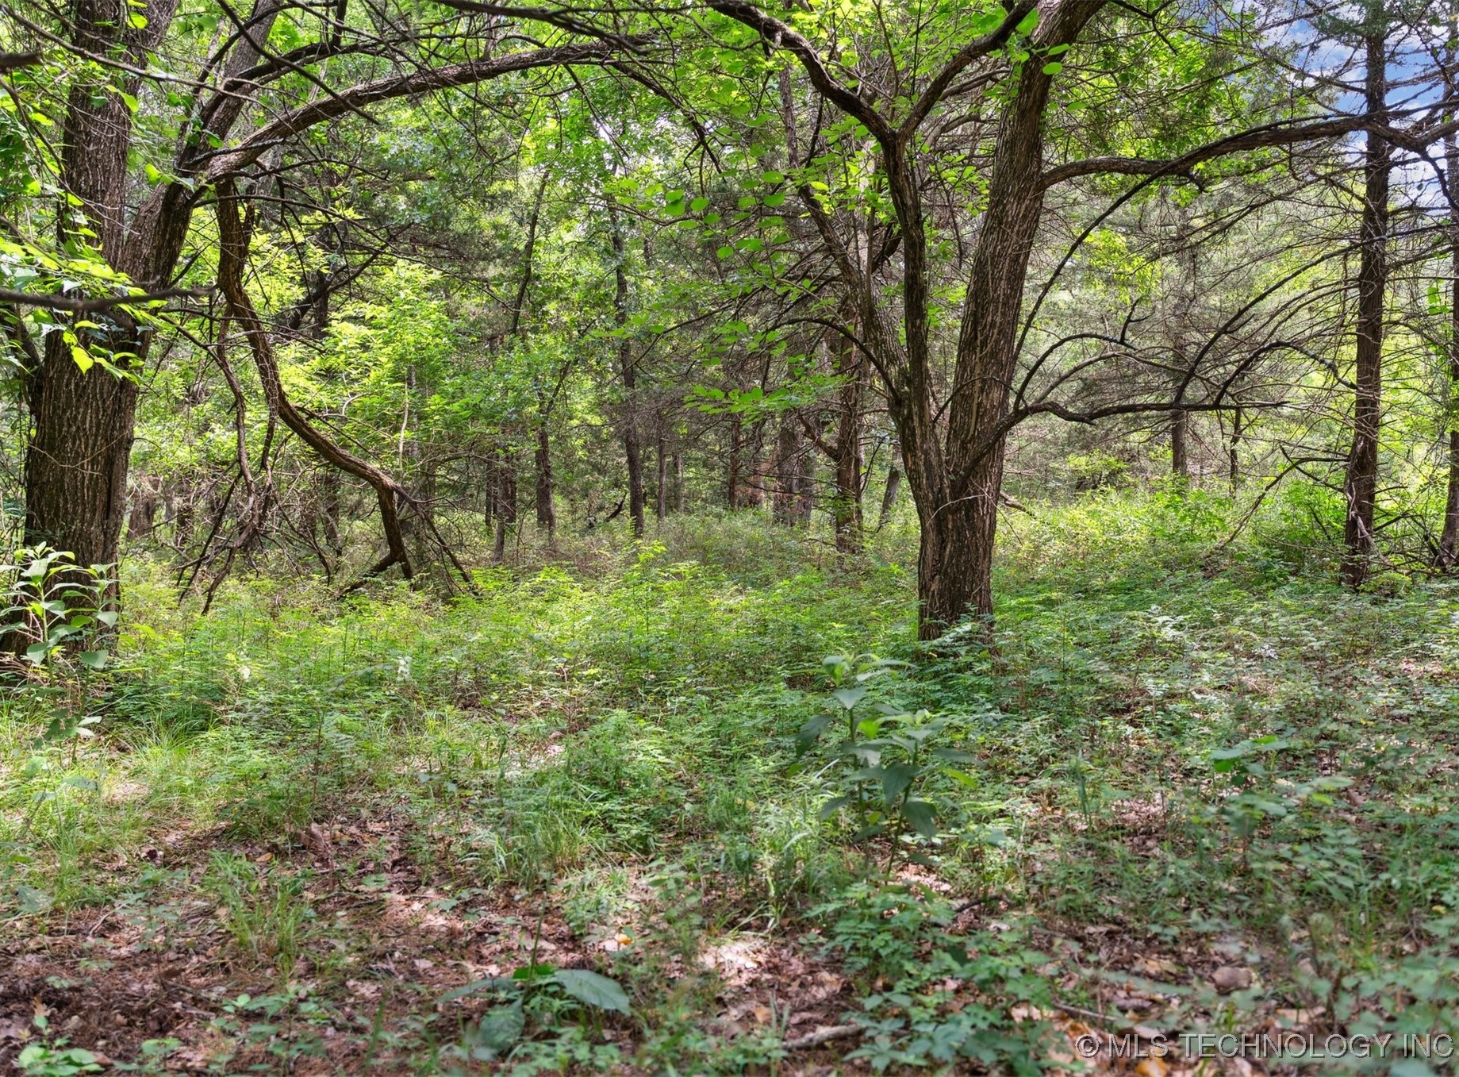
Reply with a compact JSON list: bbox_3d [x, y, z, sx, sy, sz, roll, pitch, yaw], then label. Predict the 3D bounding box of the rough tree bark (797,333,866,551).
[{"bbox_3d":[1.060,-0.999,13.111,0.711,2.257,0.421,0,5,5],"label":"rough tree bark"}]

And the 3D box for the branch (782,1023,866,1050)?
[{"bbox_3d":[0.210,1.093,2.786,0.216,0.026,0.035,-2,5,-24],"label":"branch"}]

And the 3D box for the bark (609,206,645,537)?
[{"bbox_3d":[-1.239,-1.986,15.144,0.228,3.975,0.228,-3,5,-4],"label":"bark"}]

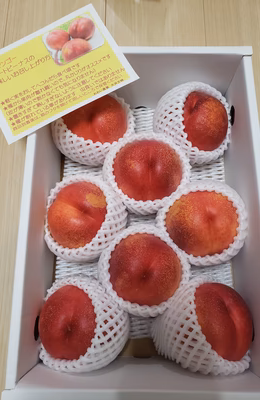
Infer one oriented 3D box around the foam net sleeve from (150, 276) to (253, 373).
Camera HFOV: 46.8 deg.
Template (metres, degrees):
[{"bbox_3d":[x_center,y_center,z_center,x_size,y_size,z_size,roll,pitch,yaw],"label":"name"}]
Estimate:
[{"bbox_3d":[0.071,0.124,0.297,0.089,0.091,0.091,-28,61,36],"label":"foam net sleeve"}]

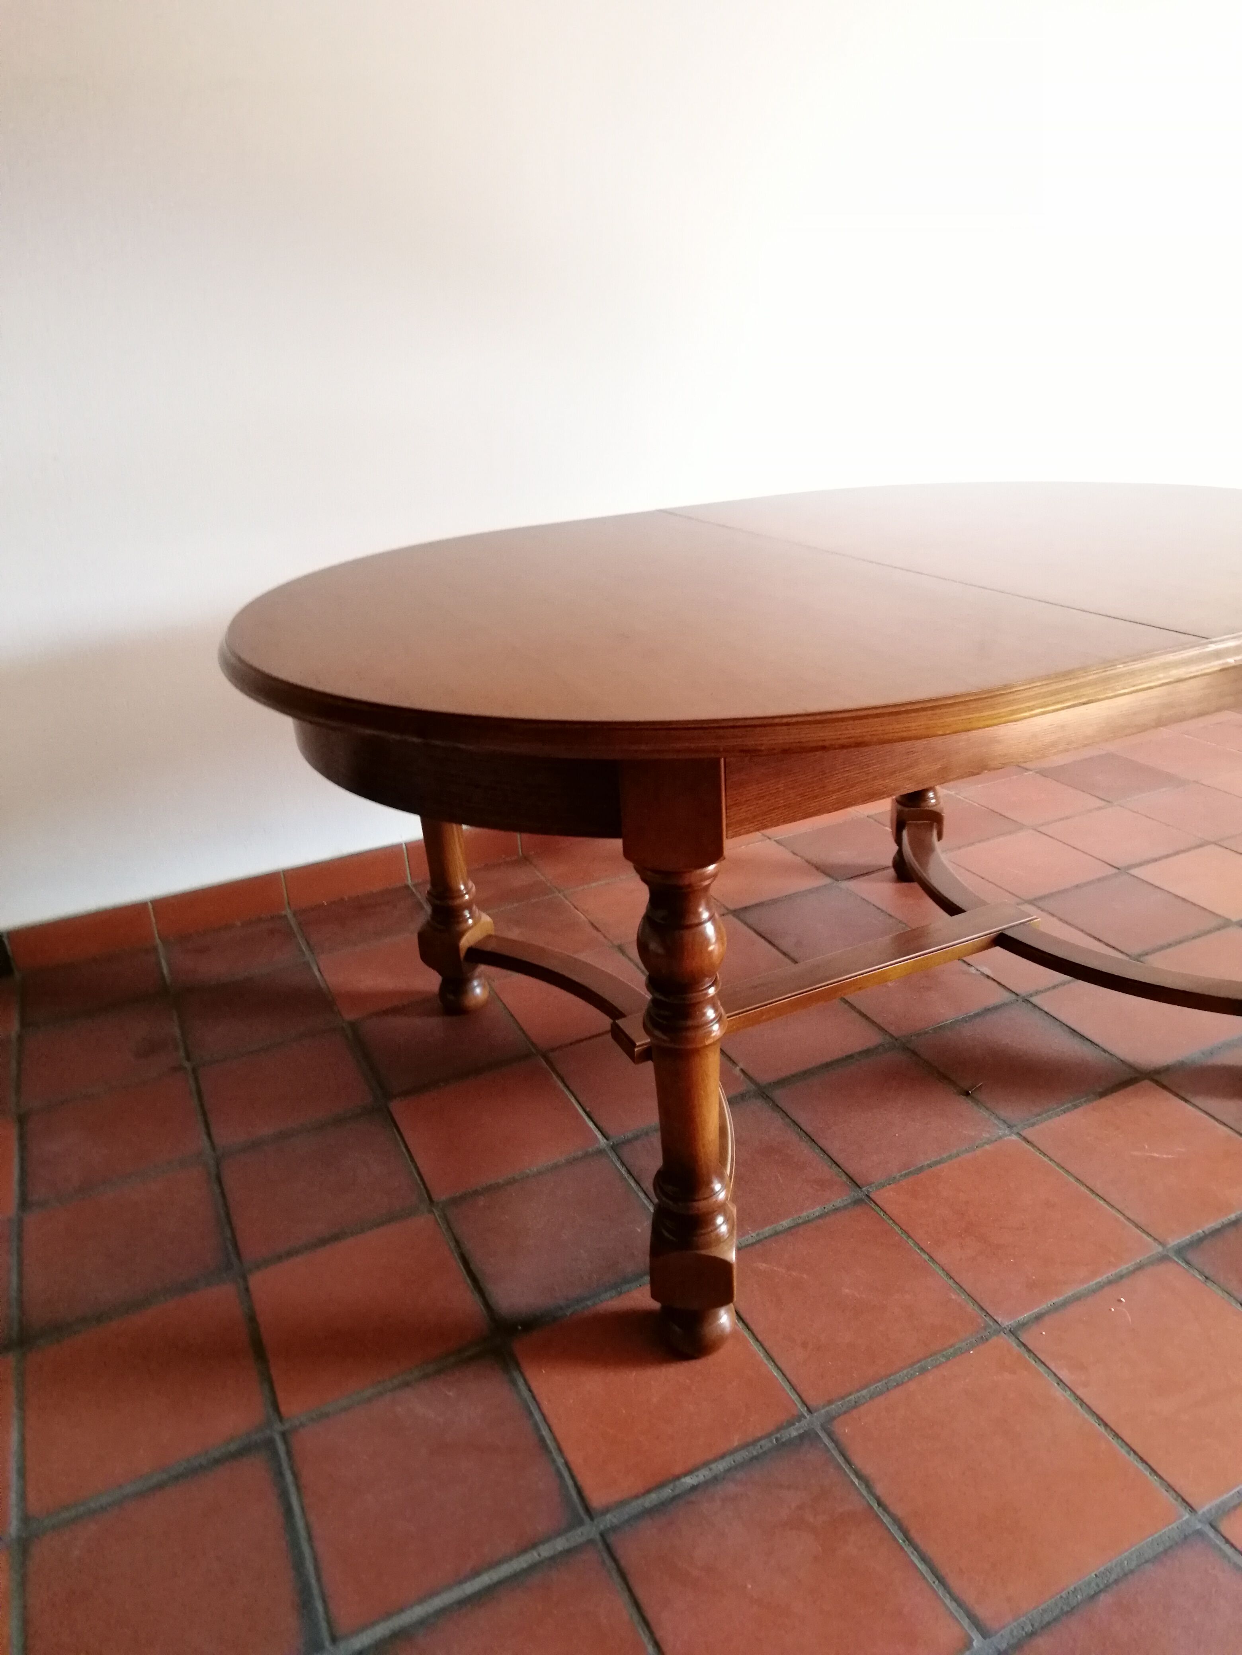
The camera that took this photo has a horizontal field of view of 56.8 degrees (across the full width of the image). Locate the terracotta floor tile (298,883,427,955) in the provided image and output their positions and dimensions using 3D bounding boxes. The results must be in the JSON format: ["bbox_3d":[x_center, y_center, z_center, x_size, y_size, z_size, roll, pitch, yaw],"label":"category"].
[{"bbox_3d":[-0.509,0.186,2.303,0.238,0.015,0.210,-13,25,-22],"label":"terracotta floor tile"}]

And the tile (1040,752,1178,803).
[{"bbox_3d":[1.190,-0.113,2.776,0.238,0.015,0.238,-13,25,-22],"label":"tile"}]

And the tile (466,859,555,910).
[{"bbox_3d":[-0.280,0.129,2.400,0.235,0.015,0.200,-13,25,-22],"label":"tile"}]

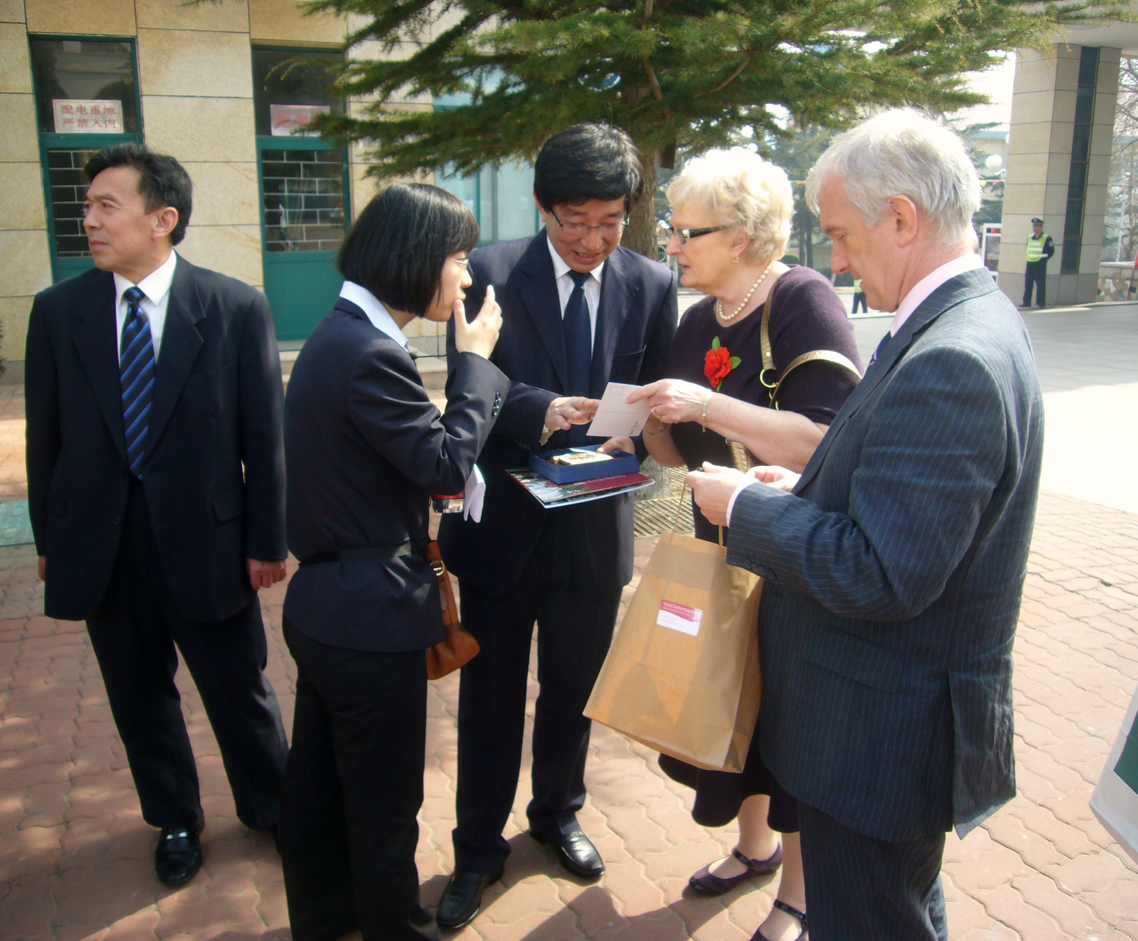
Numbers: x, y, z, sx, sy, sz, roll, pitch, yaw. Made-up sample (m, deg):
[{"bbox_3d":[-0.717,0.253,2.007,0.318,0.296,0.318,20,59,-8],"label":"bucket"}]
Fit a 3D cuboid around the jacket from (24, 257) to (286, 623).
[{"bbox_3d":[-0.911,-0.068,2.234,0.550,0.800,0.290,-1,14,-6],"label":"jacket"}]

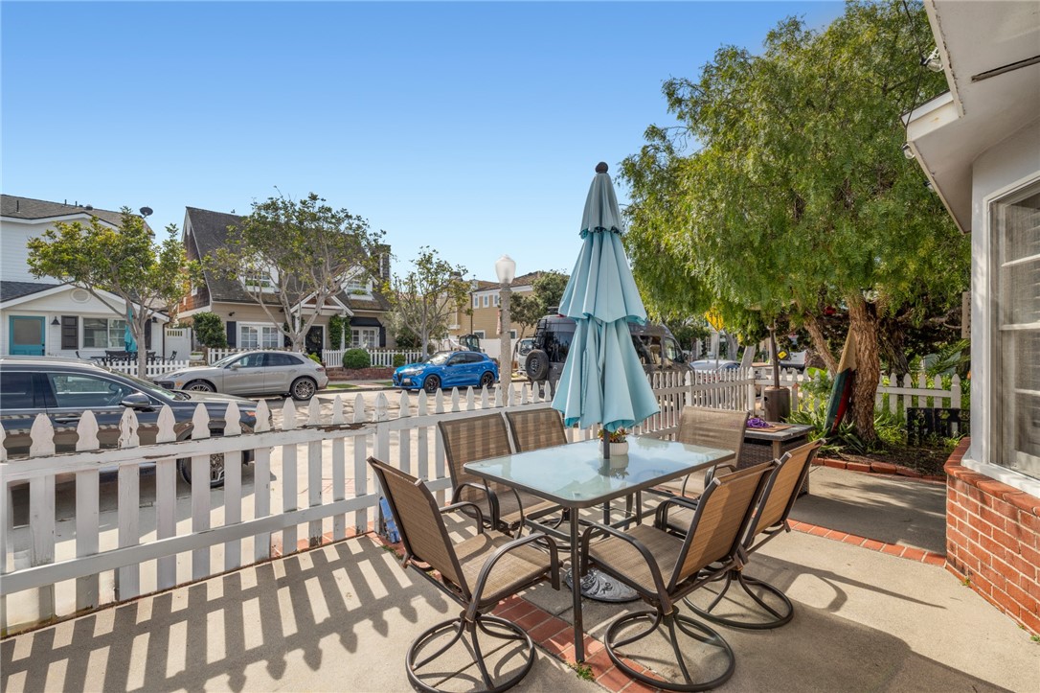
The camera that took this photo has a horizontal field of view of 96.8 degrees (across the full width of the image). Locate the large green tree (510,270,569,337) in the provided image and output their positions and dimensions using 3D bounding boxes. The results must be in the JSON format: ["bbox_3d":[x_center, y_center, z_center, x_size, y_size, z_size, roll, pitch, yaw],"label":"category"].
[{"bbox_3d":[1.656,-1.633,34.062,5.000,7.500,5.000,0,-2,0],"label":"large green tree"}]

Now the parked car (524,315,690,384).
[{"bbox_3d":[3.271,0.340,14.971,6.100,2.780,2.100,0,0,-43],"label":"parked car"}]

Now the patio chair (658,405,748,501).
[{"bbox_3d":[1.387,0.971,3.642,0.700,0.930,0.620,1,-2,-41],"label":"patio chair"}]

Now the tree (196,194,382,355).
[{"bbox_3d":[-8.963,-2.114,18.352,7.300,7.750,7.000,2,-2,-45],"label":"tree"}]

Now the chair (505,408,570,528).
[{"bbox_3d":[0.301,0.950,3.493,0.600,0.920,0.690,0,0,-38],"label":"chair"}]

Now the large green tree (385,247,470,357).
[{"bbox_3d":[-4.537,-1.461,22.730,4.200,6.600,4.200,0,-2,0],"label":"large green tree"}]

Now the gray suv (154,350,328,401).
[{"bbox_3d":[-8.560,0.930,14.630,4.690,1.620,1.970,0,0,-43],"label":"gray suv"}]

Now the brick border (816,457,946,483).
[{"bbox_3d":[3.920,1.368,5.140,1.280,0.085,0.130,0,0,41],"label":"brick border"}]

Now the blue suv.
[{"bbox_3d":[-3.040,1.000,20.100,4.690,1.670,1.970,0,0,-43],"label":"blue suv"}]

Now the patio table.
[{"bbox_3d":[0.546,1.060,2.896,1.580,0.710,0.955,2,-2,-42],"label":"patio table"}]

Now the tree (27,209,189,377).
[{"bbox_3d":[-12.100,-1.250,13.800,3.800,5.800,3.800,0,0,-43],"label":"tree"}]

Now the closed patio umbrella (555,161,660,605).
[{"bbox_3d":[0.546,0.135,2.923,0.640,2.560,0.660,0,-2,0],"label":"closed patio umbrella"}]

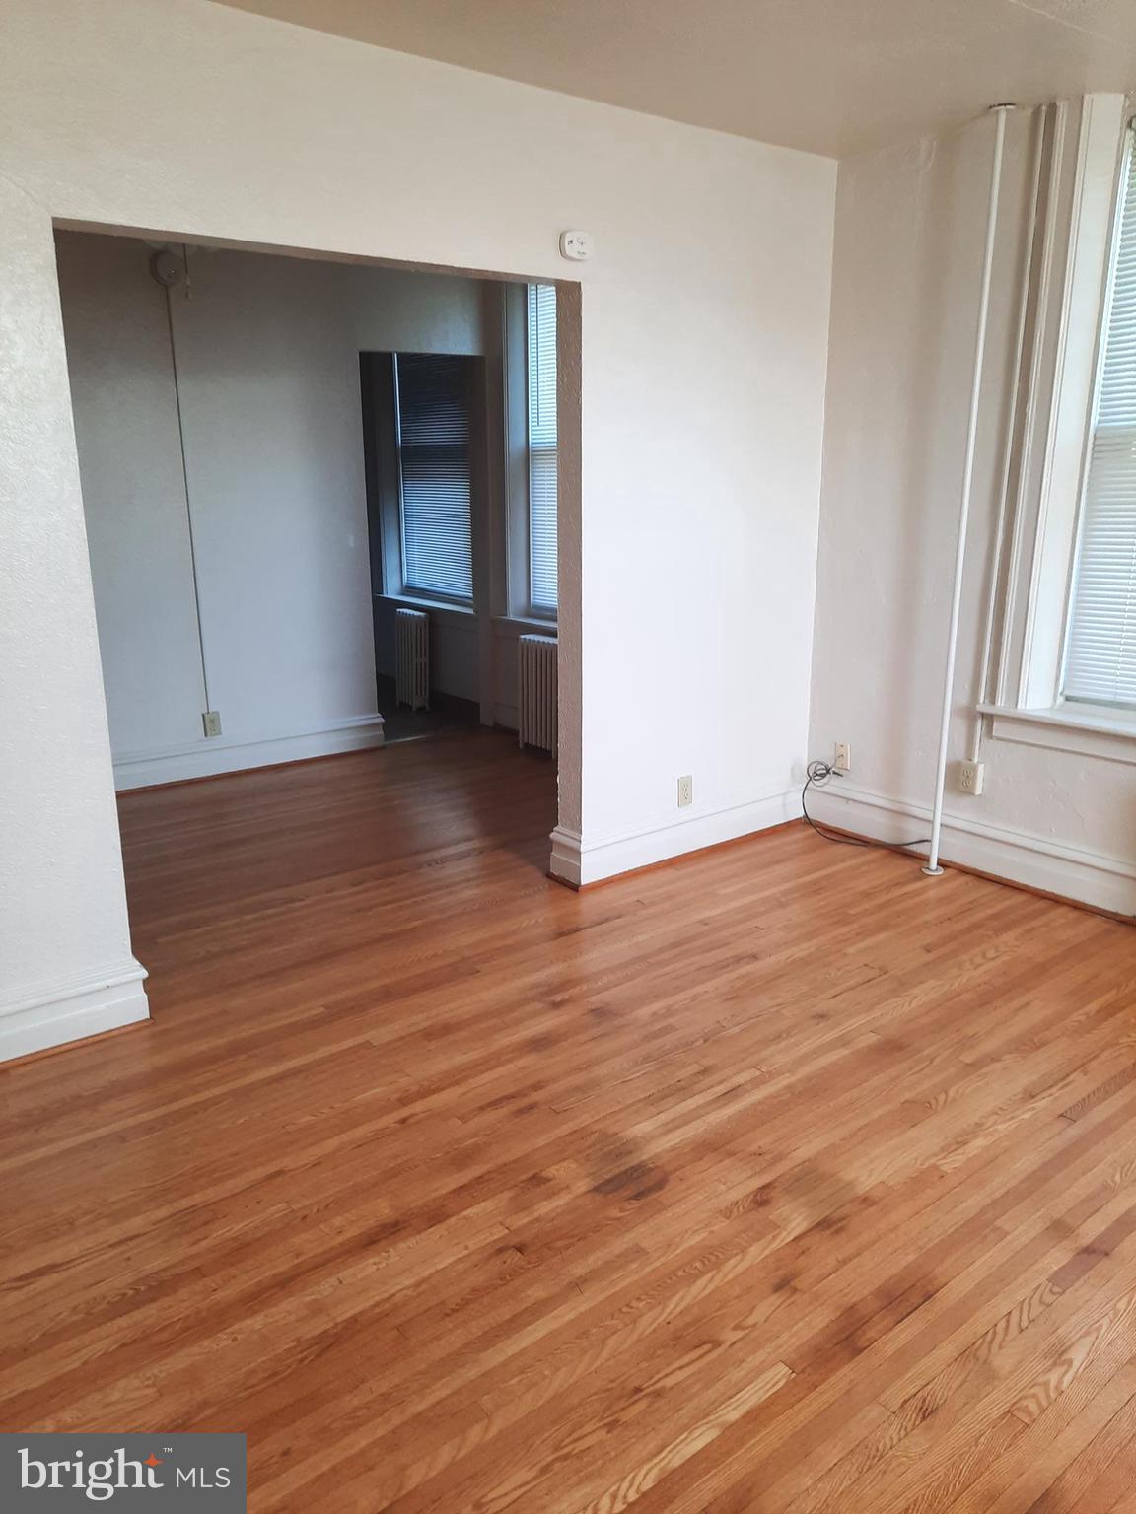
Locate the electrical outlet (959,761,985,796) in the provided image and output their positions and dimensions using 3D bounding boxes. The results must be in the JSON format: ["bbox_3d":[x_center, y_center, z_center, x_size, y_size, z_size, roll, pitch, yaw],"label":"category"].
[{"bbox_3d":[1.529,0.074,4.122,0.044,0.118,0.069,-11,19,-36],"label":"electrical outlet"}]

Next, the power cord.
[{"bbox_3d":[1.208,0.216,4.499,0.128,0.294,0.627,-11,19,-36],"label":"power cord"}]

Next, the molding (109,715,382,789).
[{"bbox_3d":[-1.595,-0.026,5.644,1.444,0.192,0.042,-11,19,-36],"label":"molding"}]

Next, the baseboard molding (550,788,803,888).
[{"bbox_3d":[0.493,0.277,4.467,1.284,0.193,0.196,-11,19,-36],"label":"baseboard molding"}]

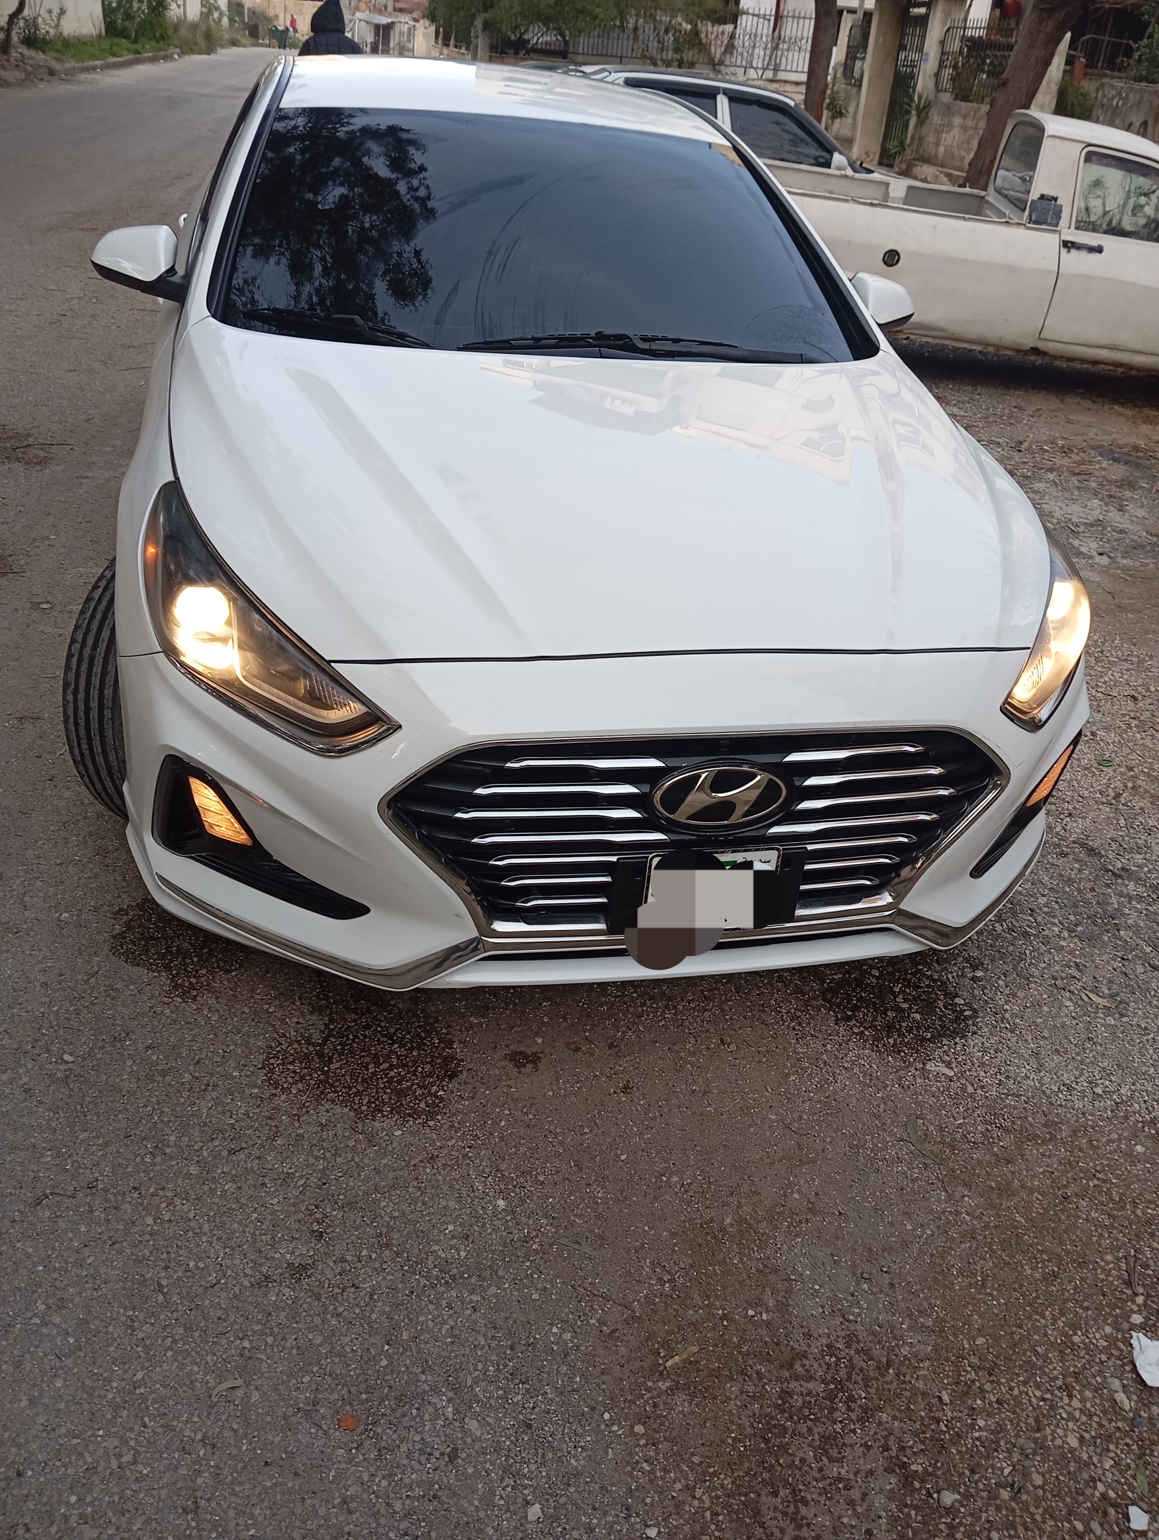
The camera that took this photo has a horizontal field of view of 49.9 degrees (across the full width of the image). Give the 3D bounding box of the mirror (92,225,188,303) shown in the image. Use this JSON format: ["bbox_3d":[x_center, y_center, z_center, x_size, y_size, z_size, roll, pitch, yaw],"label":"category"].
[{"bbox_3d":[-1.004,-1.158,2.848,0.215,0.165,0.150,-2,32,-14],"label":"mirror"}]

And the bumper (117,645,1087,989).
[{"bbox_3d":[0.158,0.022,2.155,1.830,0.570,0.520,-2,32,-14],"label":"bumper"}]

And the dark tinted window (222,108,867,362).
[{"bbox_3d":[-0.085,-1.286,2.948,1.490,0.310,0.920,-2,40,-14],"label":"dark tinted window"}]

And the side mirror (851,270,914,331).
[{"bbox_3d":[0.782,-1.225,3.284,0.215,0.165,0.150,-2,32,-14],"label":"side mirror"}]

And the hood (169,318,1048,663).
[{"bbox_3d":[0.091,-0.554,2.339,1.600,0.210,1.200,-2,37,-14],"label":"hood"}]

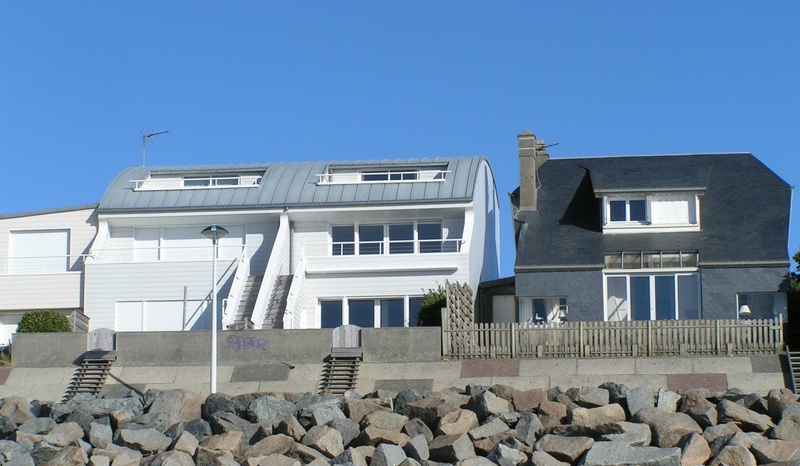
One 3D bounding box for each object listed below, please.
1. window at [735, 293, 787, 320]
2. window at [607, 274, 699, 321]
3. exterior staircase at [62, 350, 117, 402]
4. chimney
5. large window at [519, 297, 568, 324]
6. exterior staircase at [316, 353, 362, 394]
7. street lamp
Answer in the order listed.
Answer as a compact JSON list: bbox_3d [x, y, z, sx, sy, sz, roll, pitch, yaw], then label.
[{"bbox_3d":[12.757,2.618,80.422,1.807,1.200,0.150,-1,-7,7],"label":"window"},{"bbox_3d":[8.934,2.399,80.960,3.347,2.050,0.150,-1,-7,7],"label":"window"},{"bbox_3d":[-10.014,4.669,74.327,1.000,1.950,3.000,-1,-7,5],"label":"exterior staircase"},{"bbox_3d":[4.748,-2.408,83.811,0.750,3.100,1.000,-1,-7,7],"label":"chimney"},{"bbox_3d":[5.105,2.857,81.416,1.799,1.200,0.150,-1,-7,7],"label":"large window"},{"bbox_3d":[-2.002,4.577,73.777,1.000,1.800,2.700,-1,-7,5],"label":"exterior staircase"},{"bbox_3d":[-5.665,2.647,70.179,0.850,5.800,0.850,-1,-7,5],"label":"street lamp"}]

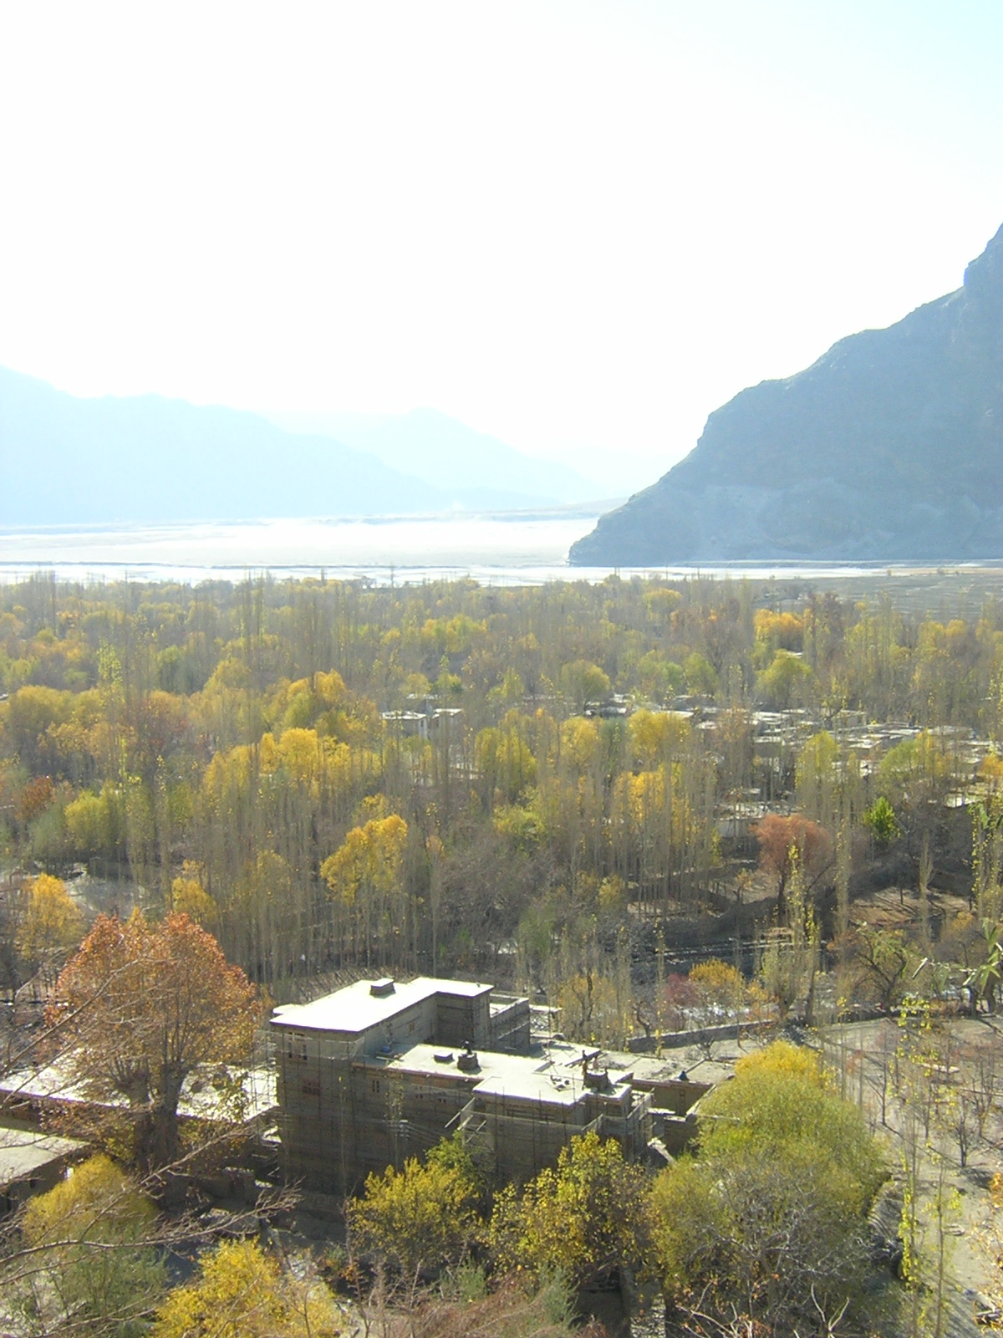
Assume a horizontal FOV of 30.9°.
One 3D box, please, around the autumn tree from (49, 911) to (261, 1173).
[{"bbox_3d":[-28.950,31.270,151.750,17.640,22.300,17.000,0,6,0],"label":"autumn tree"}]

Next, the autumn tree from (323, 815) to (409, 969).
[{"bbox_3d":[-16.810,27.370,224.720,10.730,19.300,9.500,0,6,0],"label":"autumn tree"}]

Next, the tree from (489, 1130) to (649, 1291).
[{"bbox_3d":[4.920,39.330,132.440,11.580,11.000,10.500,0,6,0],"label":"tree"}]

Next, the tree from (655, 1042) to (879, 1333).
[{"bbox_3d":[18.730,36.230,128.120,16.440,18.000,14.500,0,6,0],"label":"tree"}]

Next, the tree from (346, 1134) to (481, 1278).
[{"bbox_3d":[-6.520,39.680,134.990,10.020,9.800,9.000,0,6,0],"label":"tree"}]

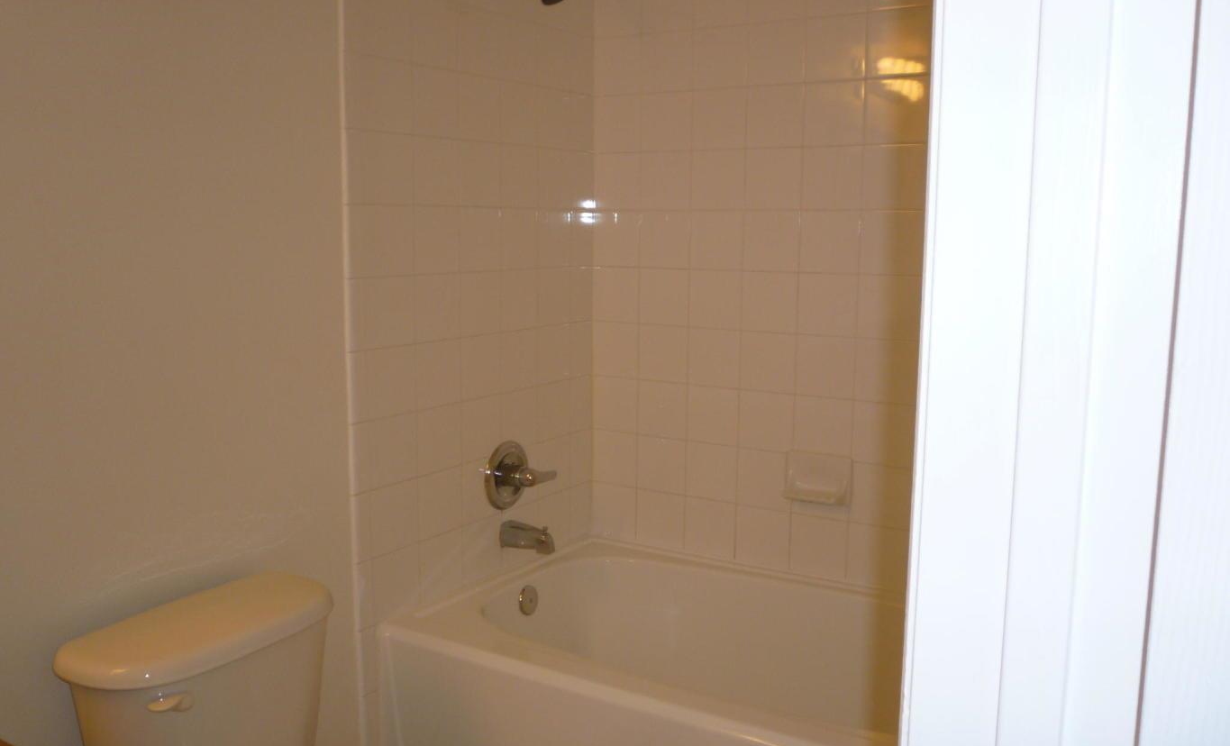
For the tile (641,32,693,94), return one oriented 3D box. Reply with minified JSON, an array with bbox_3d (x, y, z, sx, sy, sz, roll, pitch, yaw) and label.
[{"bbox_3d":[0.139,-0.812,2.699,0.152,0.152,0.009,6,10,32],"label":"tile"}]

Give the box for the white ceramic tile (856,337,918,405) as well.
[{"bbox_3d":[0.654,-0.003,2.487,0.152,0.152,0.008,5,9,32],"label":"white ceramic tile"}]

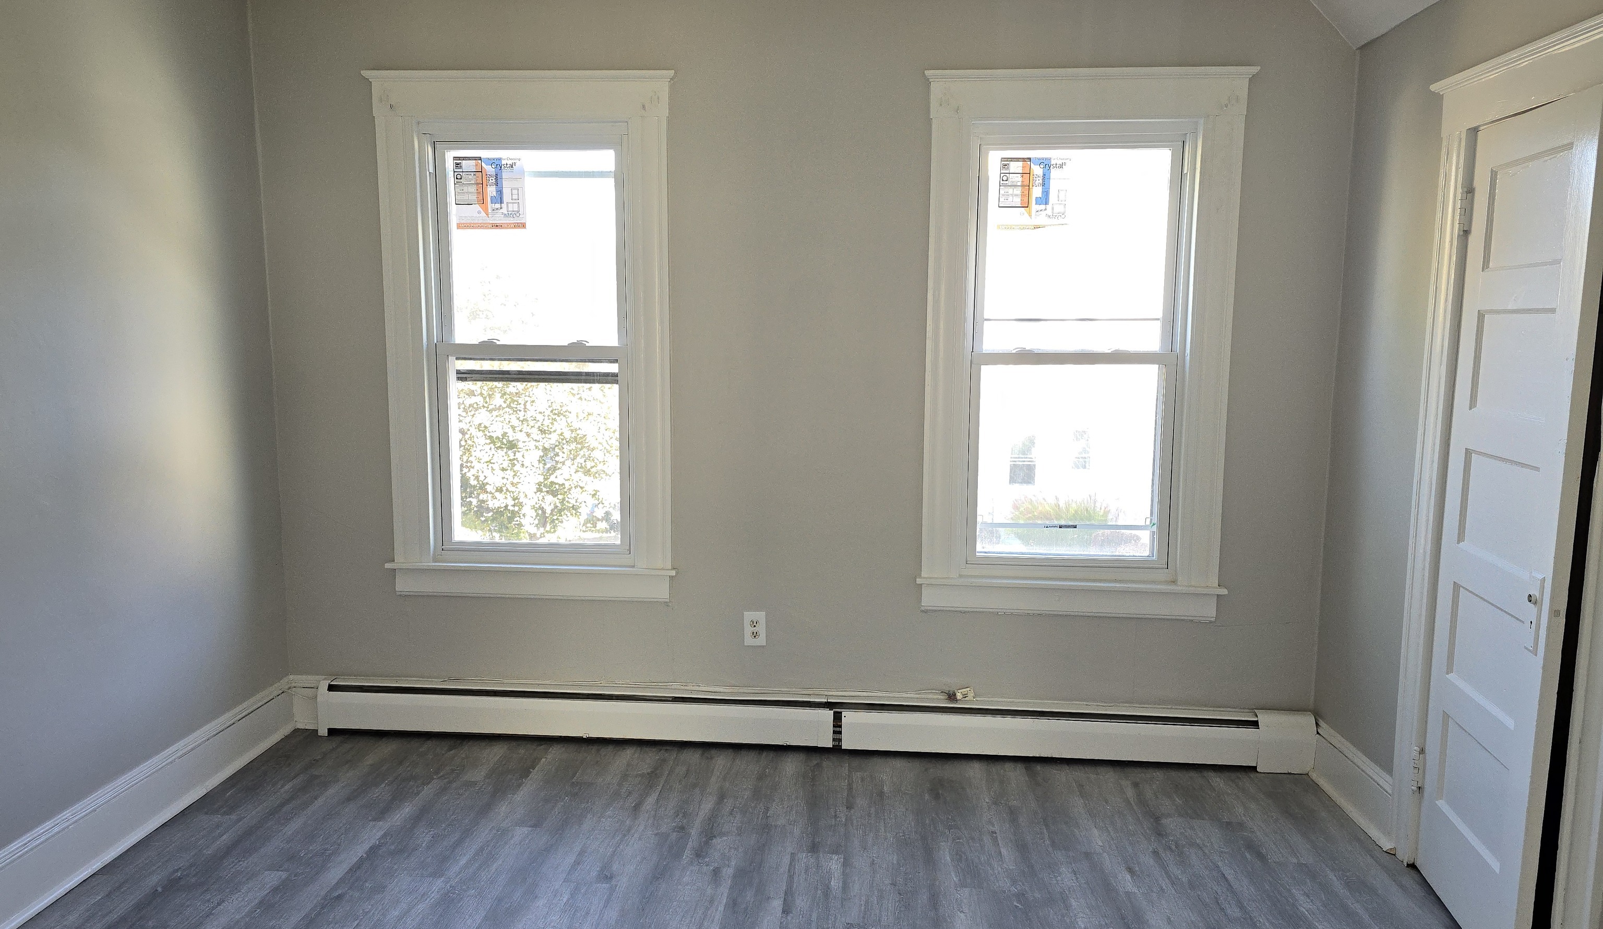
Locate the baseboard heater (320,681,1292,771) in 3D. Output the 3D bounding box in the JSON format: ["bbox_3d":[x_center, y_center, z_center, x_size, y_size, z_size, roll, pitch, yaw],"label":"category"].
[{"bbox_3d":[-0.010,0.884,3.649,3.382,0.198,0.077,1,8,4],"label":"baseboard heater"}]

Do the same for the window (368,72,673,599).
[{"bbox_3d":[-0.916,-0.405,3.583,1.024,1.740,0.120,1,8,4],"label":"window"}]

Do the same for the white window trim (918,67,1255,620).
[{"bbox_3d":[0.892,-0.362,3.468,1.020,1.752,0.135,1,8,4],"label":"white window trim"}]

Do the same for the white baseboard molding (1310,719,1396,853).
[{"bbox_3d":[1.681,0.946,3.243,0.040,0.215,0.570,1,8,4],"label":"white baseboard molding"}]

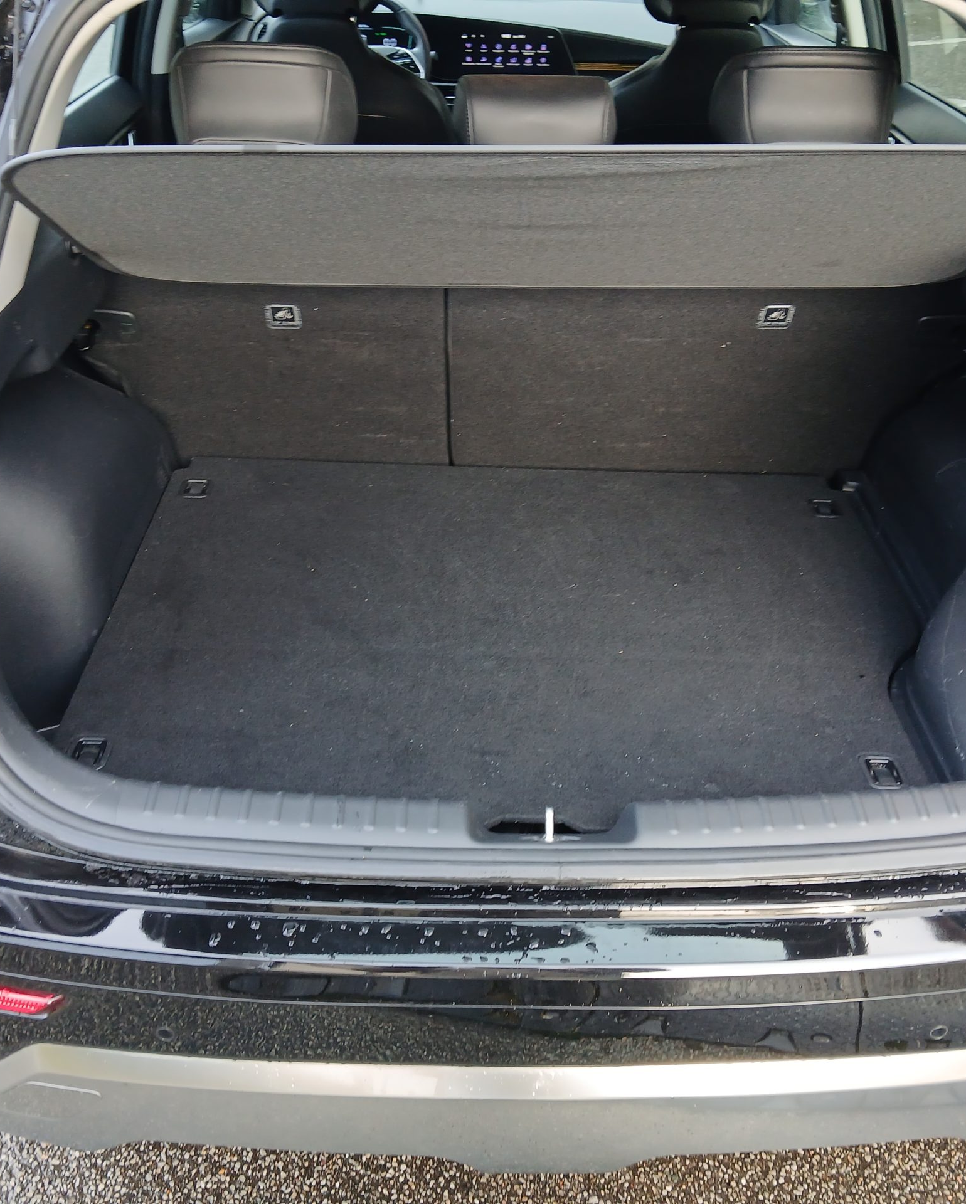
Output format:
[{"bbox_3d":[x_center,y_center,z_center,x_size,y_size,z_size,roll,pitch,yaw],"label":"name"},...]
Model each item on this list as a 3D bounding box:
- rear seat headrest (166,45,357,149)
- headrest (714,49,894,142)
[{"bbox_3d":[-0.283,-0.648,1.565,0.240,0.155,0.110,0,37,0],"label":"rear seat headrest"},{"bbox_3d":[0.415,-0.648,1.565,0.240,0.155,0.110,0,37,0],"label":"headrest"}]

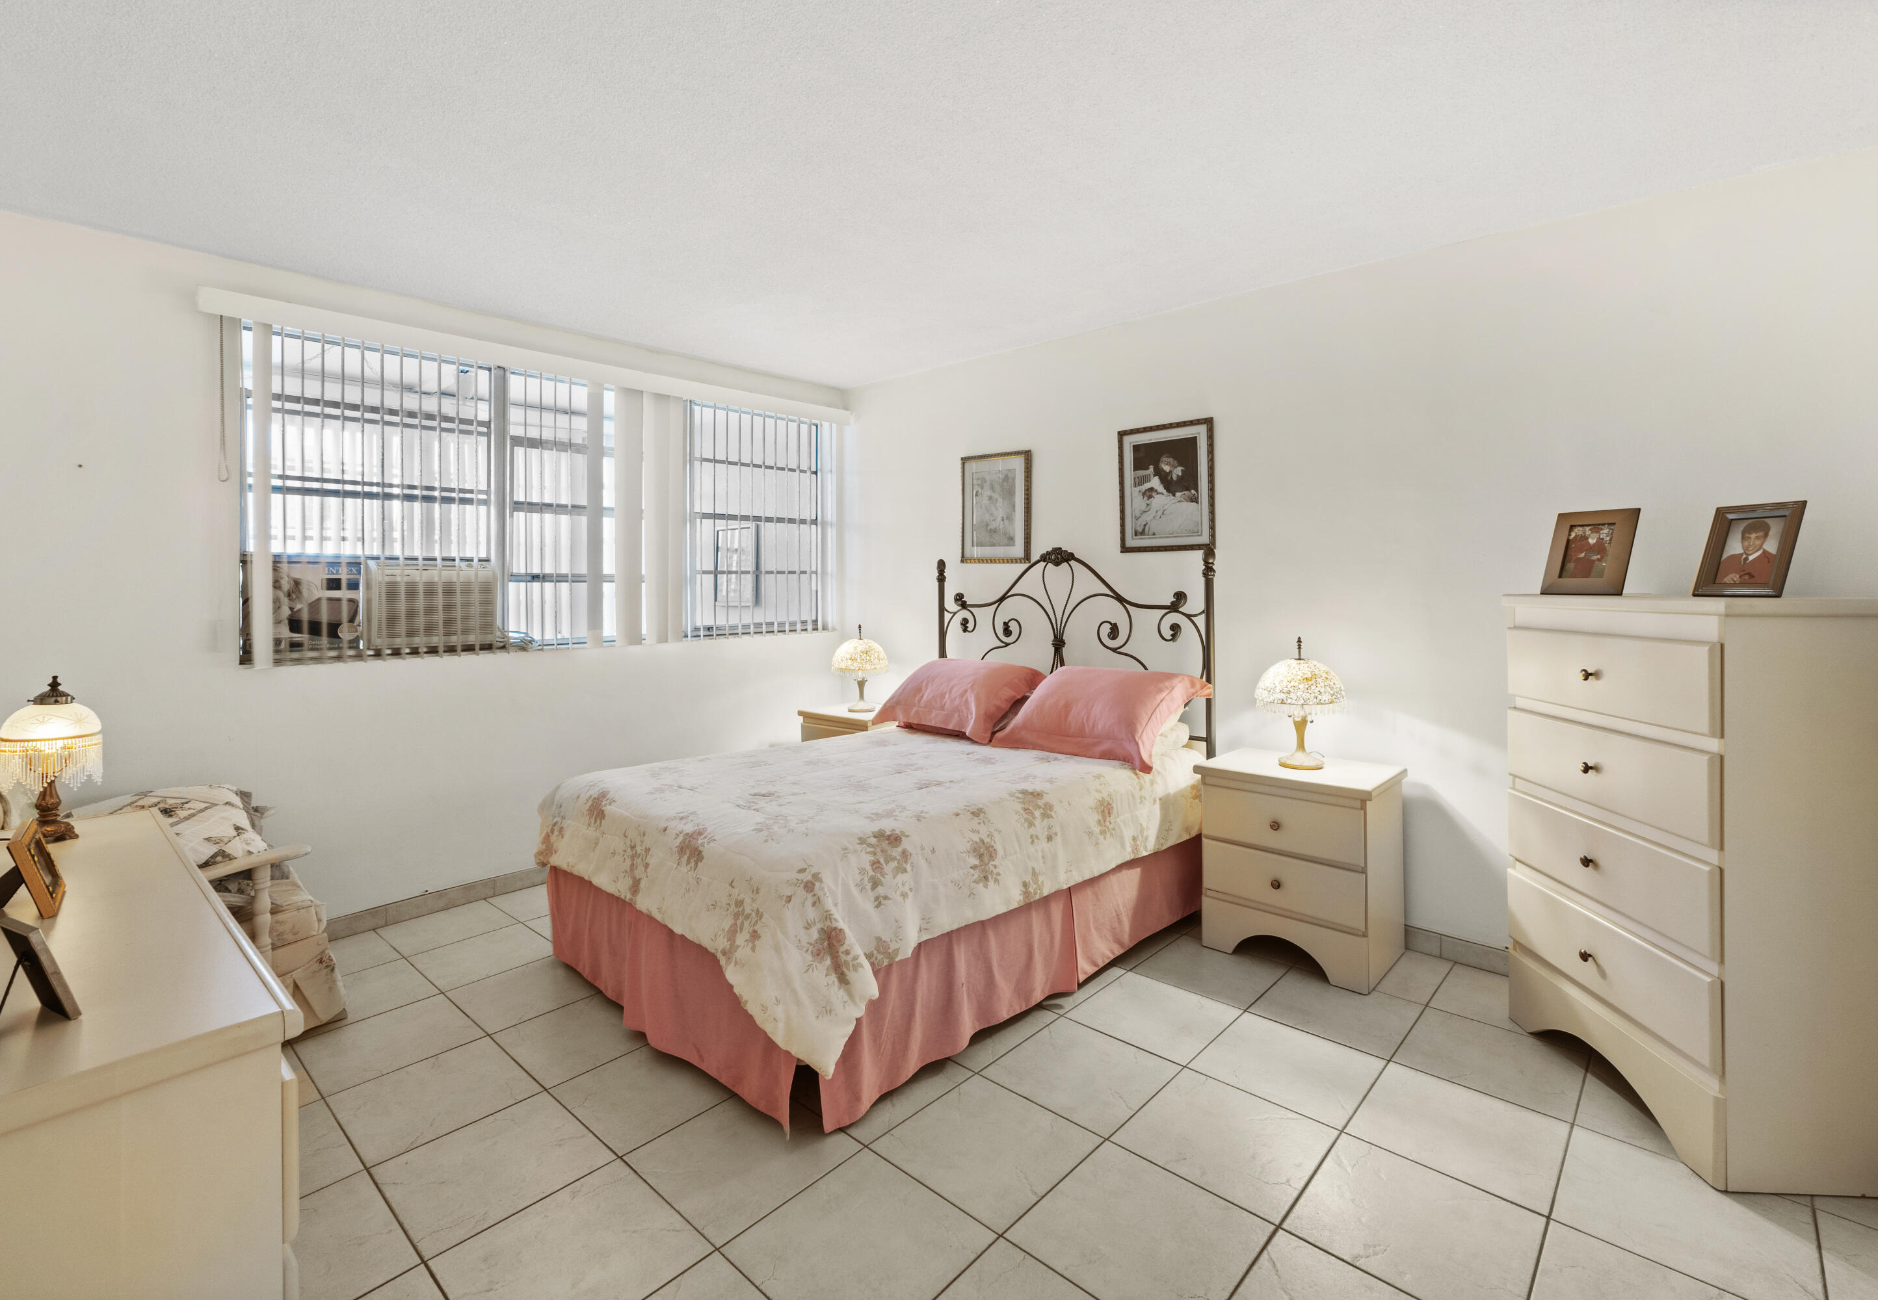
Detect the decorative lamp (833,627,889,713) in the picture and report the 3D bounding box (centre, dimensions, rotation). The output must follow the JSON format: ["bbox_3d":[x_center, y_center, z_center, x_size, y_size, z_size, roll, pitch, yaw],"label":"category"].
[{"bbox_3d":[-0.452,0.111,4.712,0.316,0.491,0.316,-1,3,0],"label":"decorative lamp"}]

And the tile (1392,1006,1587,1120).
[{"bbox_3d":[1.542,1.139,2.272,0.395,0.010,0.395,3,4,42],"label":"tile"}]

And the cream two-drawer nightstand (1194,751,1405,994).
[{"bbox_3d":[1.324,0.761,2.961,0.580,0.650,0.450,3,4,42],"label":"cream two-drawer nightstand"}]

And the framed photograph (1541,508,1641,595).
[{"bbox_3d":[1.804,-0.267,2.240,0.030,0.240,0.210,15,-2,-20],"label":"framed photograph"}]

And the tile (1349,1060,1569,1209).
[{"bbox_3d":[1.262,1.160,1.971,0.400,0.010,0.400,2,5,42],"label":"tile"}]

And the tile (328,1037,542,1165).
[{"bbox_3d":[-1.327,1.165,2.145,0.395,0.010,0.395,3,4,42],"label":"tile"}]

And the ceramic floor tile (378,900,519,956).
[{"bbox_3d":[-1.971,1.115,3.268,0.400,0.010,0.400,2,5,42],"label":"ceramic floor tile"}]

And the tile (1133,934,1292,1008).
[{"bbox_3d":[0.961,1.127,2.858,0.405,0.010,0.405,2,4,42],"label":"tile"}]

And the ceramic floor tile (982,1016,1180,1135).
[{"bbox_3d":[0.394,1.168,2.244,0.405,0.010,0.405,2,4,42],"label":"ceramic floor tile"}]

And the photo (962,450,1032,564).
[{"bbox_3d":[0.285,-0.718,4.124,0.448,0.542,0.025,2,5,42],"label":"photo"}]

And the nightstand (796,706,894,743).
[{"bbox_3d":[-0.475,0.693,4.648,0.600,0.680,0.460,2,4,42],"label":"nightstand"}]

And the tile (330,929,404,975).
[{"bbox_3d":[-2.273,1.149,3.002,0.405,0.010,0.405,2,4,42],"label":"tile"}]

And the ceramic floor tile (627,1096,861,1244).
[{"bbox_3d":[-0.455,1.181,1.896,0.400,0.010,0.400,2,5,42],"label":"ceramic floor tile"}]

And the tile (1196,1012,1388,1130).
[{"bbox_3d":[0.968,1.145,2.248,0.395,0.010,0.395,3,4,42],"label":"tile"}]

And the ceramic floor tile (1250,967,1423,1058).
[{"bbox_3d":[1.247,1.122,2.543,0.395,0.010,0.395,3,4,42],"label":"ceramic floor tile"}]

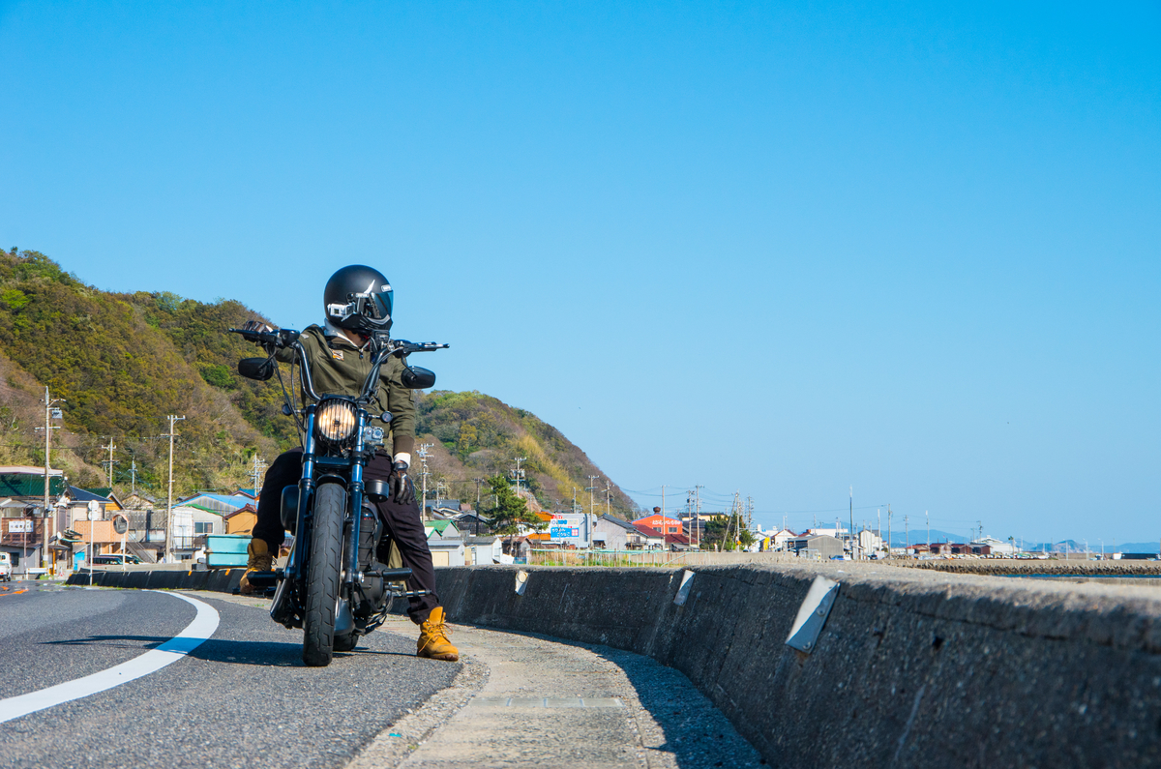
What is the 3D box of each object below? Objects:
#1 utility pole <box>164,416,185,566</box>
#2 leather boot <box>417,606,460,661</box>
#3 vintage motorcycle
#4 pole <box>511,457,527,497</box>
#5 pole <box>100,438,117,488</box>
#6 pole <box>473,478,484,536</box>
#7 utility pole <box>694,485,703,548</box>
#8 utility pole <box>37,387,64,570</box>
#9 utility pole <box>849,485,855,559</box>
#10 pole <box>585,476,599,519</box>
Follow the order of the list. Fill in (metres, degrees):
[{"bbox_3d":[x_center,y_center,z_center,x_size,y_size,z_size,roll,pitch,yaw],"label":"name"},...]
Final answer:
[{"bbox_3d":[-31.526,8.273,179.568,1.800,11.920,0.500,0,-4,0],"label":"utility pole"},{"bbox_3d":[-0.545,0.950,8.850,0.120,0.210,0.300,2,-5,-23],"label":"leather boot"},{"bbox_3d":[-0.935,0.444,9.050,0.840,1.240,2.250,4,-4,-3],"label":"vintage motorcycle"},{"bbox_3d":[-7.953,16.010,299.519,1.900,13.270,0.700,0,-4,0],"label":"pole"},{"bbox_3d":[-45.889,11.126,224.567,1.700,11.950,0.500,0,-4,0],"label":"pole"},{"bbox_3d":[-12.333,16.265,279.642,1.400,9.880,0.500,0,-4,0],"label":"pole"},{"bbox_3d":[18.769,21.815,369.571,1.500,11.840,0.500,0,-4,0],"label":"utility pole"},{"bbox_3d":[-36.506,6.630,159.533,1.900,12.890,0.600,0,-4,0],"label":"utility pole"},{"bbox_3d":[49.361,25.028,419.519,0.500,13.270,0.500,0,-4,0],"label":"utility pole"},{"bbox_3d":[1.584,18.951,329.574,1.800,11.760,0.500,0,-4,0],"label":"pole"}]

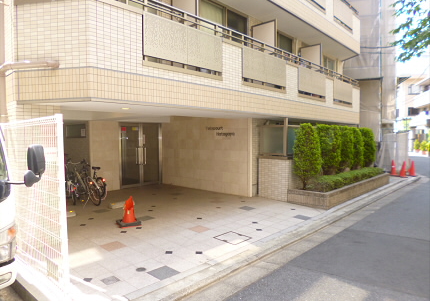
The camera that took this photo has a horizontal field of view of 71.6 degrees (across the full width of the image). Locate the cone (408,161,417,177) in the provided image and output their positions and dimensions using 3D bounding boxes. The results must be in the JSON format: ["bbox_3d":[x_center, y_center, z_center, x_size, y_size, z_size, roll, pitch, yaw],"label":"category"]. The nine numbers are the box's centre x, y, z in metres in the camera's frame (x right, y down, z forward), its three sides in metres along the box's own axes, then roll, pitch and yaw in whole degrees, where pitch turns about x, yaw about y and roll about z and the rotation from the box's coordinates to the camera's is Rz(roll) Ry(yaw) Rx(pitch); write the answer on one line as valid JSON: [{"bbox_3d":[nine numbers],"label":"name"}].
[{"bbox_3d":[8.790,0.815,13.220,0.380,0.700,0.380,2,3,43],"label":"cone"}]

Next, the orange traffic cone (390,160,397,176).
[{"bbox_3d":[8.060,0.800,13.400,0.380,0.700,0.380,2,3,43],"label":"orange traffic cone"}]

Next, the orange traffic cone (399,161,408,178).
[{"bbox_3d":[8.283,0.827,13.060,0.380,0.700,0.380,2,3,43],"label":"orange traffic cone"}]

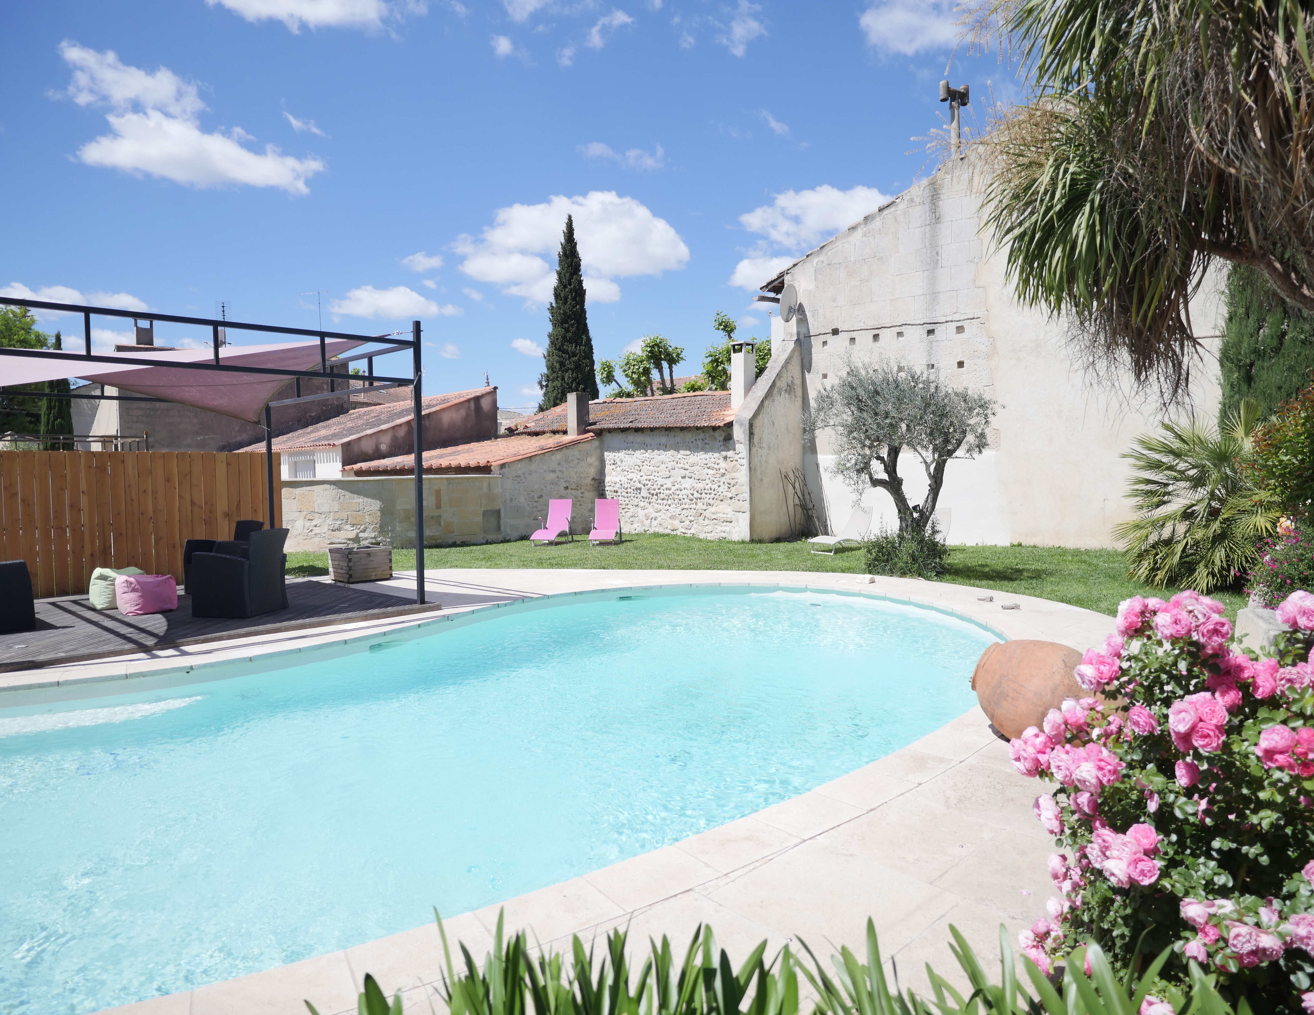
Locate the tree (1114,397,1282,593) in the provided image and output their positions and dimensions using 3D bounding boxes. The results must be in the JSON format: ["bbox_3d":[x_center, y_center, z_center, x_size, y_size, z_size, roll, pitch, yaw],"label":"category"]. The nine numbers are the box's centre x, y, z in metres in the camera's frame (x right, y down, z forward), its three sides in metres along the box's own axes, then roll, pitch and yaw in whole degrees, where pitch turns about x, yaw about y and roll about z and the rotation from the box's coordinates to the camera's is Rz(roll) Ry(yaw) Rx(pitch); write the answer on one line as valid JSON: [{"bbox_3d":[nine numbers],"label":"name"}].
[{"bbox_3d":[6.519,-0.189,10.259,2.100,2.150,2.050,0,2,28],"label":"tree"}]

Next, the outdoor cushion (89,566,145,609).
[{"bbox_3d":[-5.715,0.866,9.110,0.420,0.410,0.430,0,3,32],"label":"outdoor cushion"}]

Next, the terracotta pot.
[{"bbox_3d":[1.866,0.922,4.100,0.535,0.535,0.660,-3,25,-46],"label":"terracotta pot"}]

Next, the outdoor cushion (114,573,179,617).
[{"bbox_3d":[-5.205,0.880,8.780,0.420,0.390,0.430,0,3,32],"label":"outdoor cushion"}]

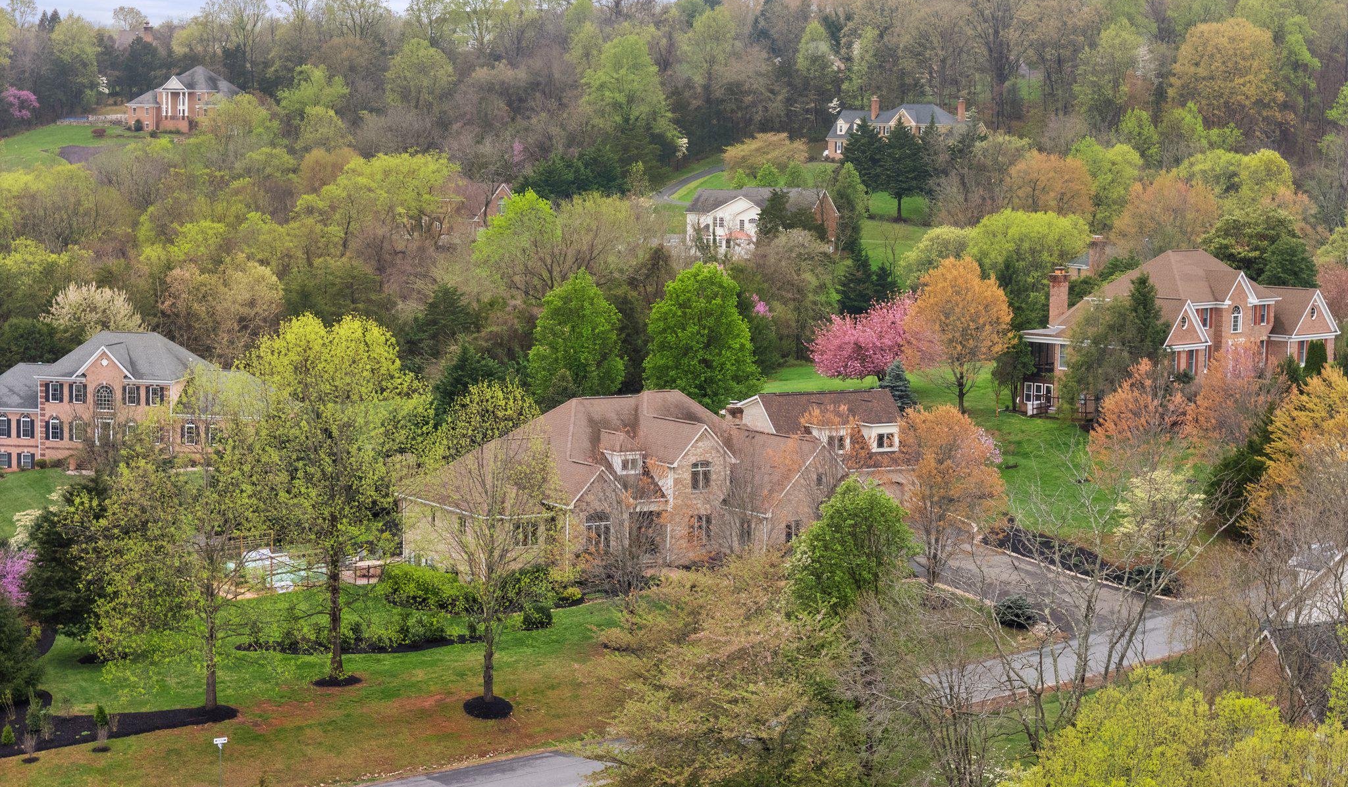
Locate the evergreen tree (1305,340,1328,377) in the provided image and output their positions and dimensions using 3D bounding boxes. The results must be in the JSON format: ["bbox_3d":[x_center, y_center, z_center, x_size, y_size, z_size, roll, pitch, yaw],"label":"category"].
[{"bbox_3d":[51.729,-2.798,219.500,1.950,3.124,1.950,2,5,13],"label":"evergreen tree"}]

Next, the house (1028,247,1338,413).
[{"bbox_3d":[41.443,-5.358,220.954,27.200,12.700,13.600,-5,7,-44],"label":"house"}]

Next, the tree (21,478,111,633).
[{"bbox_3d":[-32.740,8.831,147.000,4.880,8.480,4.880,1,5,0],"label":"tree"}]

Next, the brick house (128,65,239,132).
[{"bbox_3d":[-101.882,-61.293,571.289,20.200,13.900,16.500,2,6,17],"label":"brick house"}]

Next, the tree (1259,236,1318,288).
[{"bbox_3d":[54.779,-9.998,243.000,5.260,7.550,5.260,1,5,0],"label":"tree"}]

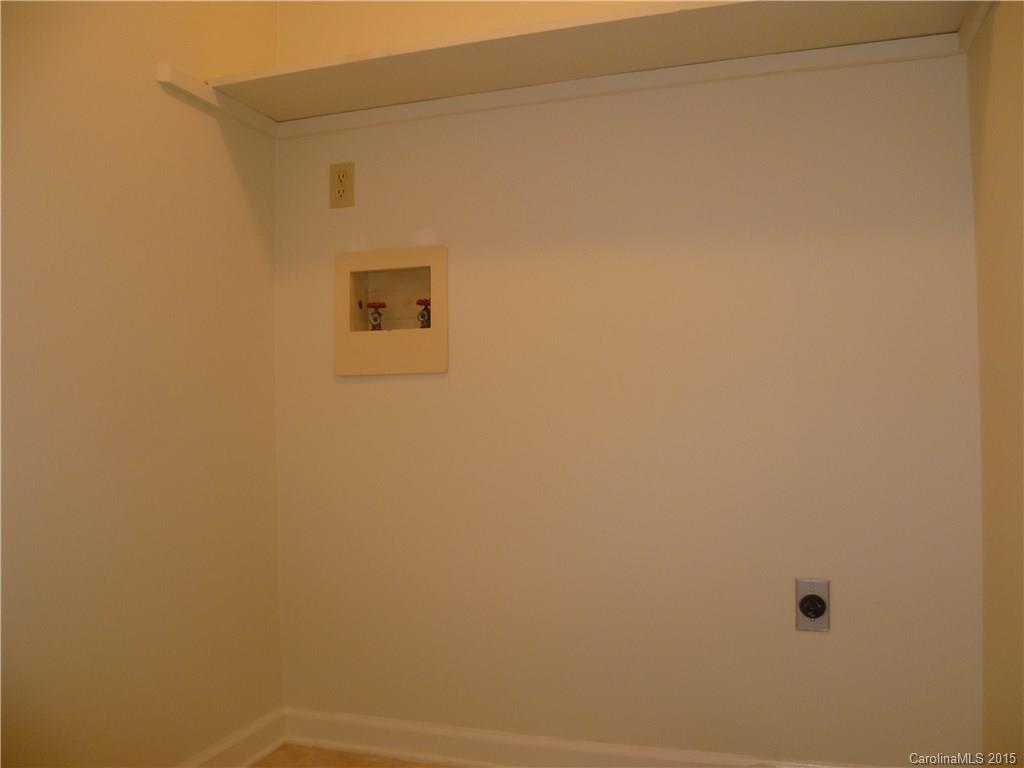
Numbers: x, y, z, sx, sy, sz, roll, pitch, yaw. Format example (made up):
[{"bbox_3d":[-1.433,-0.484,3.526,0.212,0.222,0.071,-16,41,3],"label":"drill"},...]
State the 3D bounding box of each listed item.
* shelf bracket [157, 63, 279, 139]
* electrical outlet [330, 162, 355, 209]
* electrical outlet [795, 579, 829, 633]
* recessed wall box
[{"bbox_3d":[-0.691,-0.673,1.993,0.022,0.042,0.441,-1,-1,18],"label":"shelf bracket"},{"bbox_3d":[-0.437,-0.511,2.137,0.070,0.114,0.010,-1,-1,18],"label":"electrical outlet"},{"bbox_3d":[0.648,0.476,1.780,0.071,0.115,0.014,-1,-1,18],"label":"electrical outlet"},{"bbox_3d":[-0.289,-0.180,2.131,0.310,0.310,0.095,-1,-1,18],"label":"recessed wall box"}]

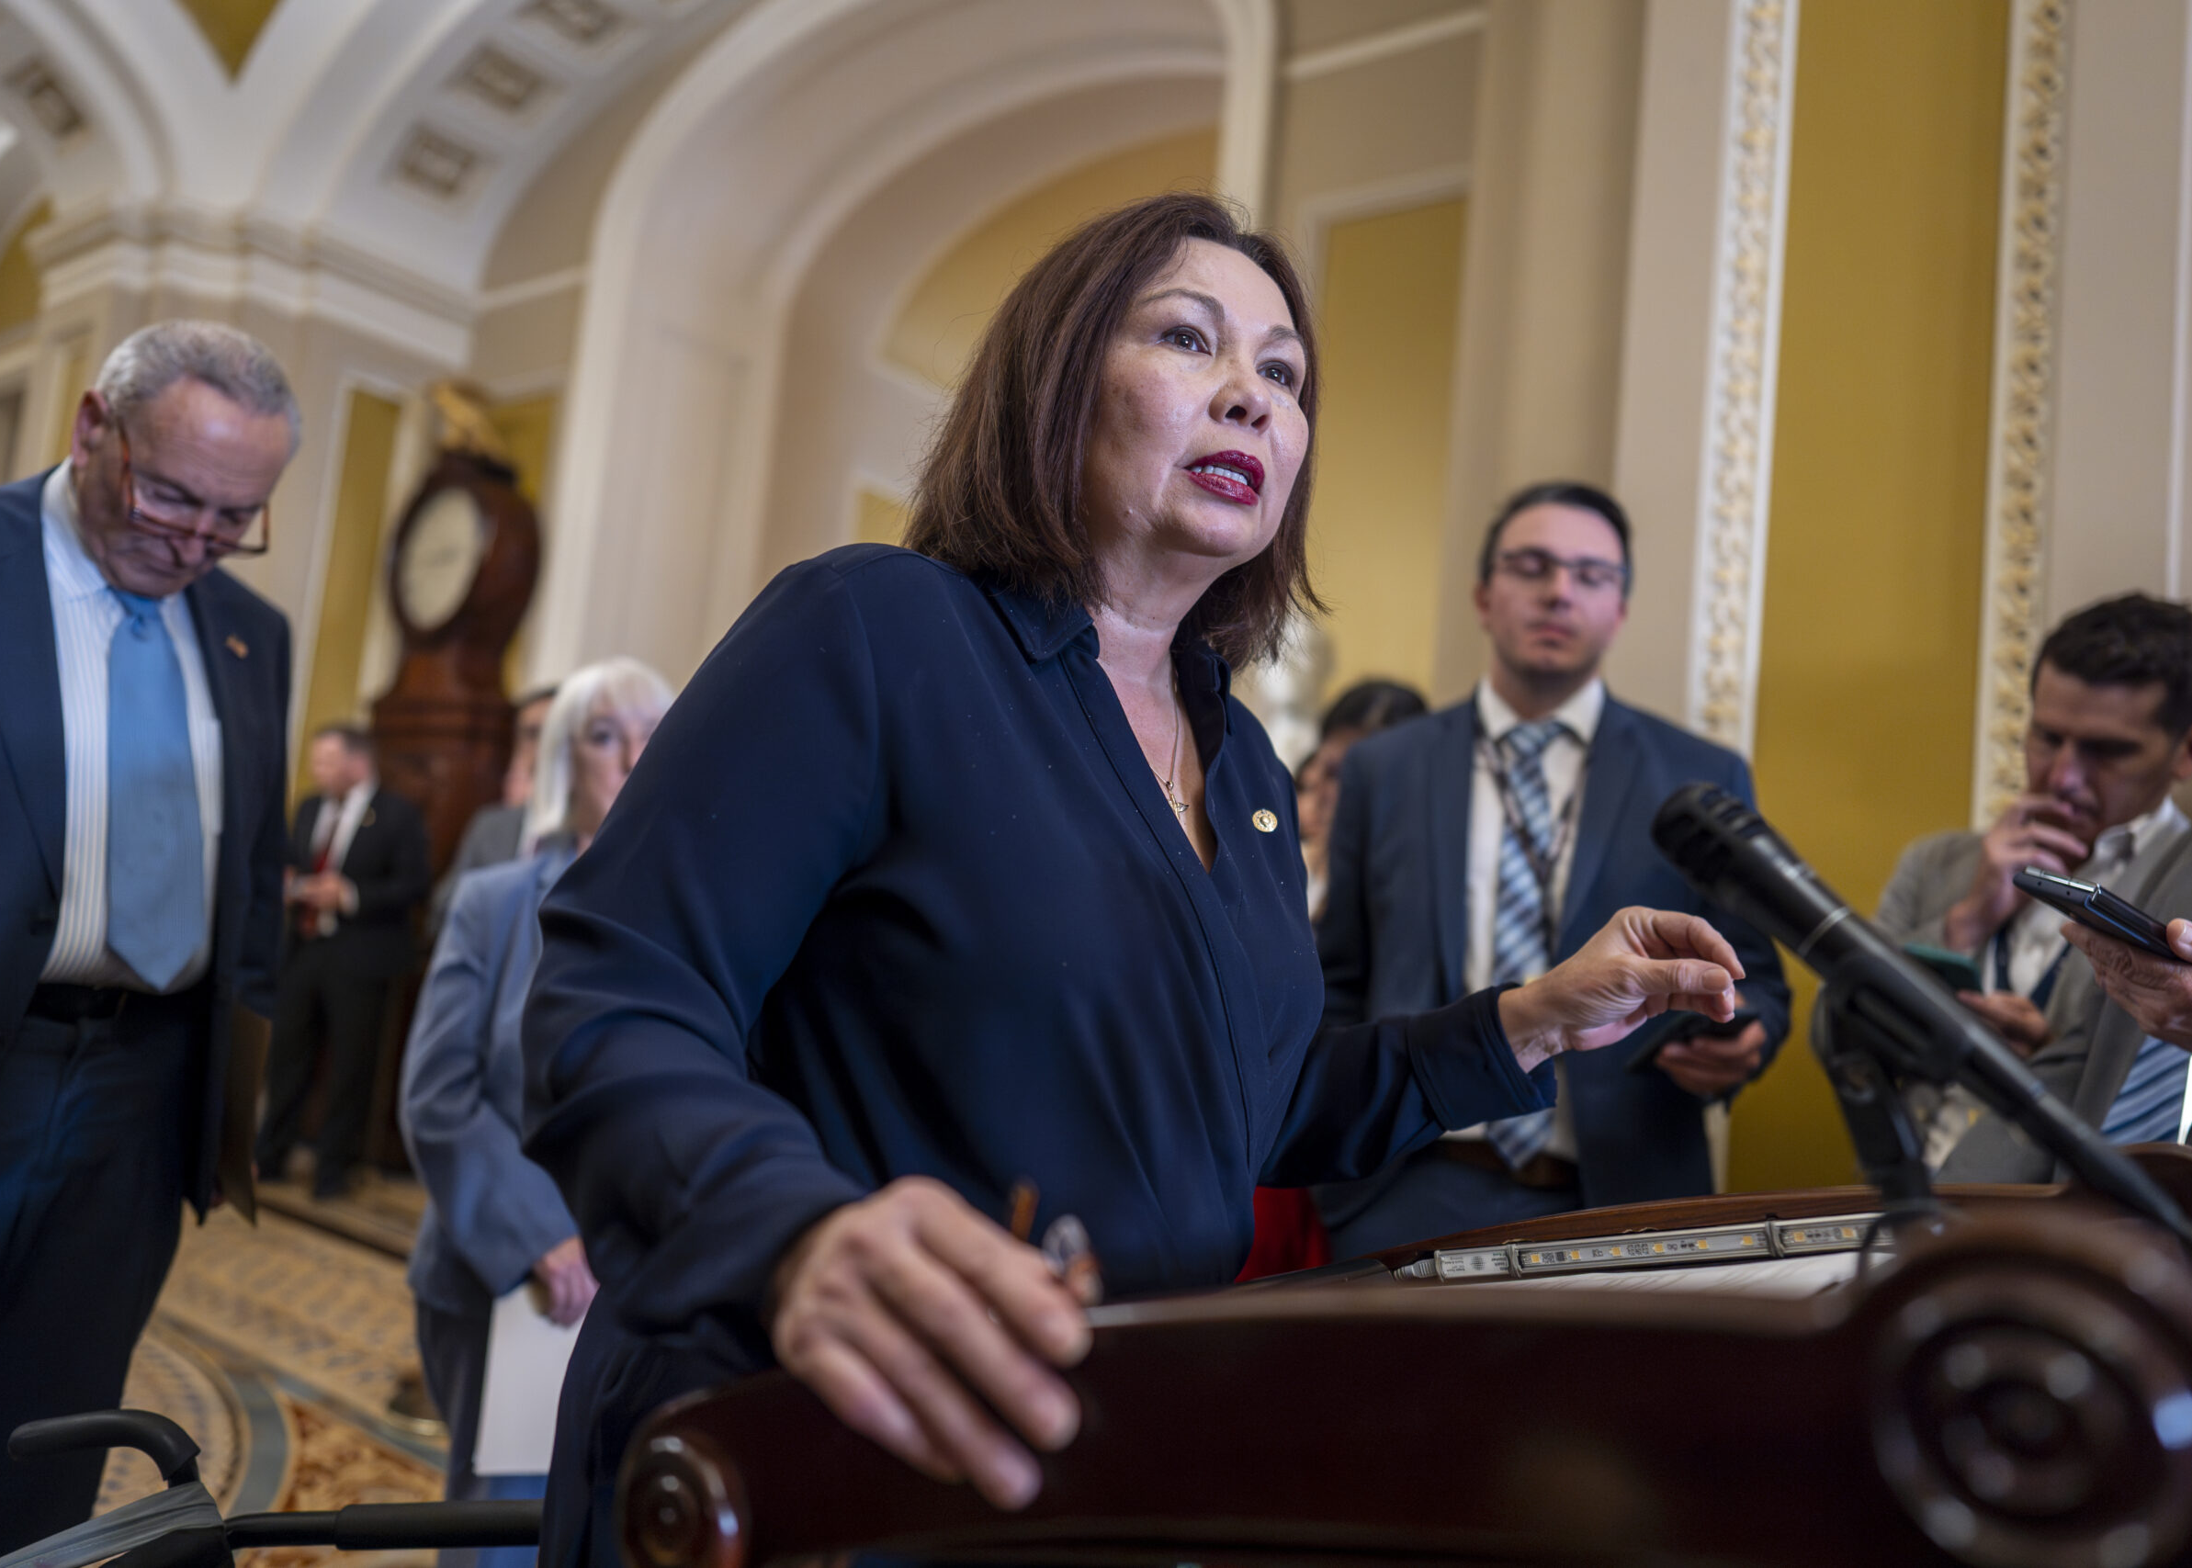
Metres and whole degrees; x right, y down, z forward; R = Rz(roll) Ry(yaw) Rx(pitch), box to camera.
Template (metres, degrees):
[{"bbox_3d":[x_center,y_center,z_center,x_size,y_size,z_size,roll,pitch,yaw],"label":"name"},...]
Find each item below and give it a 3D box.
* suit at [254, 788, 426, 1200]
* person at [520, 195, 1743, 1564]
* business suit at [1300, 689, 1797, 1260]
[{"bbox_3d":[-2.869,0.756,5.950,0.490,1.500,0.350,4,-7,22],"label":"suit"},{"bbox_3d":[-0.046,0.493,0.920,0.580,1.700,0.550,0,-8,43],"label":"person"},{"bbox_3d":[0.453,0.698,1.730,0.530,1.530,0.350,4,-6,17],"label":"business suit"}]

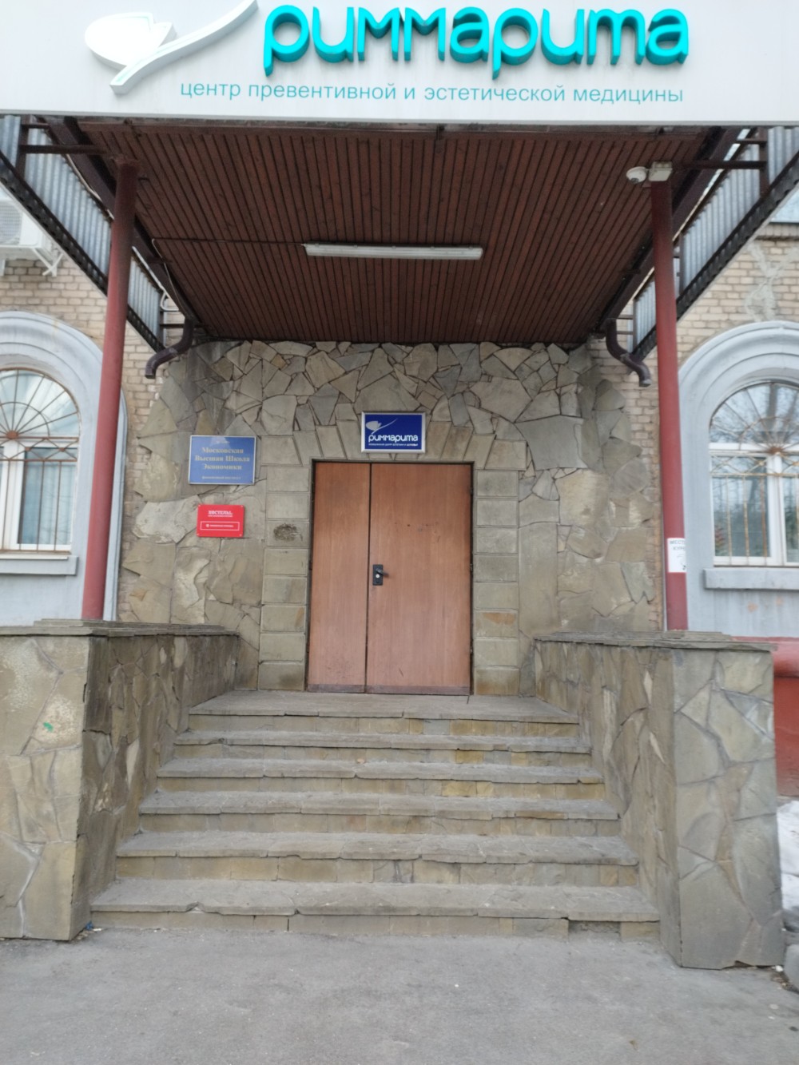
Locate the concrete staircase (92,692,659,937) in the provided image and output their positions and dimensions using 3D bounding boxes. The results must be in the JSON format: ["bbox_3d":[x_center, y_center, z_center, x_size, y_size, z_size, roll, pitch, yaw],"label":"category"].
[{"bbox_3d":[-0.113,1.642,4.959,2.648,0.876,2.972,1,-8,0],"label":"concrete staircase"}]

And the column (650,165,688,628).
[{"bbox_3d":[1.502,-0.792,4.111,0.102,2.645,0.102,1,-8,0],"label":"column"}]

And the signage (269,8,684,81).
[{"bbox_3d":[0.381,-2.407,3.644,2.068,0.347,0.075,1,-8,0],"label":"signage"}]

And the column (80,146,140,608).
[{"bbox_3d":[-1.601,-0.846,4.099,0.102,2.645,0.102,1,-8,0],"label":"column"}]

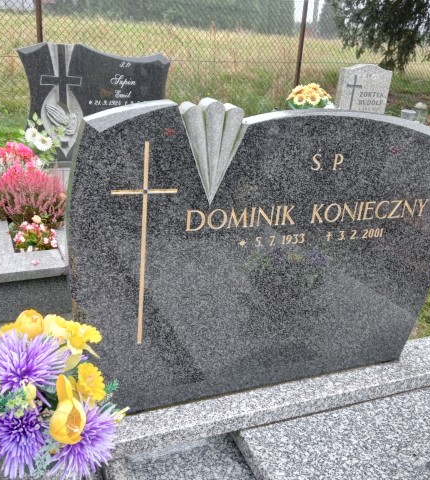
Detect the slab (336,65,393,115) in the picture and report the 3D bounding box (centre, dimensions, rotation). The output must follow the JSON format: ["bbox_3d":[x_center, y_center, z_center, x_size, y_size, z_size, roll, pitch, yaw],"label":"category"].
[{"bbox_3d":[1.180,-1.109,4.230,0.470,0.630,0.080,-4,24,-23],"label":"slab"}]

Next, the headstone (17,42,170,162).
[{"bbox_3d":[-0.762,-0.873,3.355,0.930,0.720,0.090,-5,25,-24],"label":"headstone"}]

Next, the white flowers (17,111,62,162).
[{"bbox_3d":[-1.047,-0.592,3.083,0.240,0.320,0.220,-4,24,-23],"label":"white flowers"}]

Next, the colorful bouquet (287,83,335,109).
[{"bbox_3d":[0.679,-0.989,3.715,0.320,0.280,0.300,-4,24,-23],"label":"colorful bouquet"}]

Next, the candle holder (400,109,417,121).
[{"bbox_3d":[1.550,-0.969,4.151,0.110,0.170,0.110,-4,24,-23],"label":"candle holder"}]

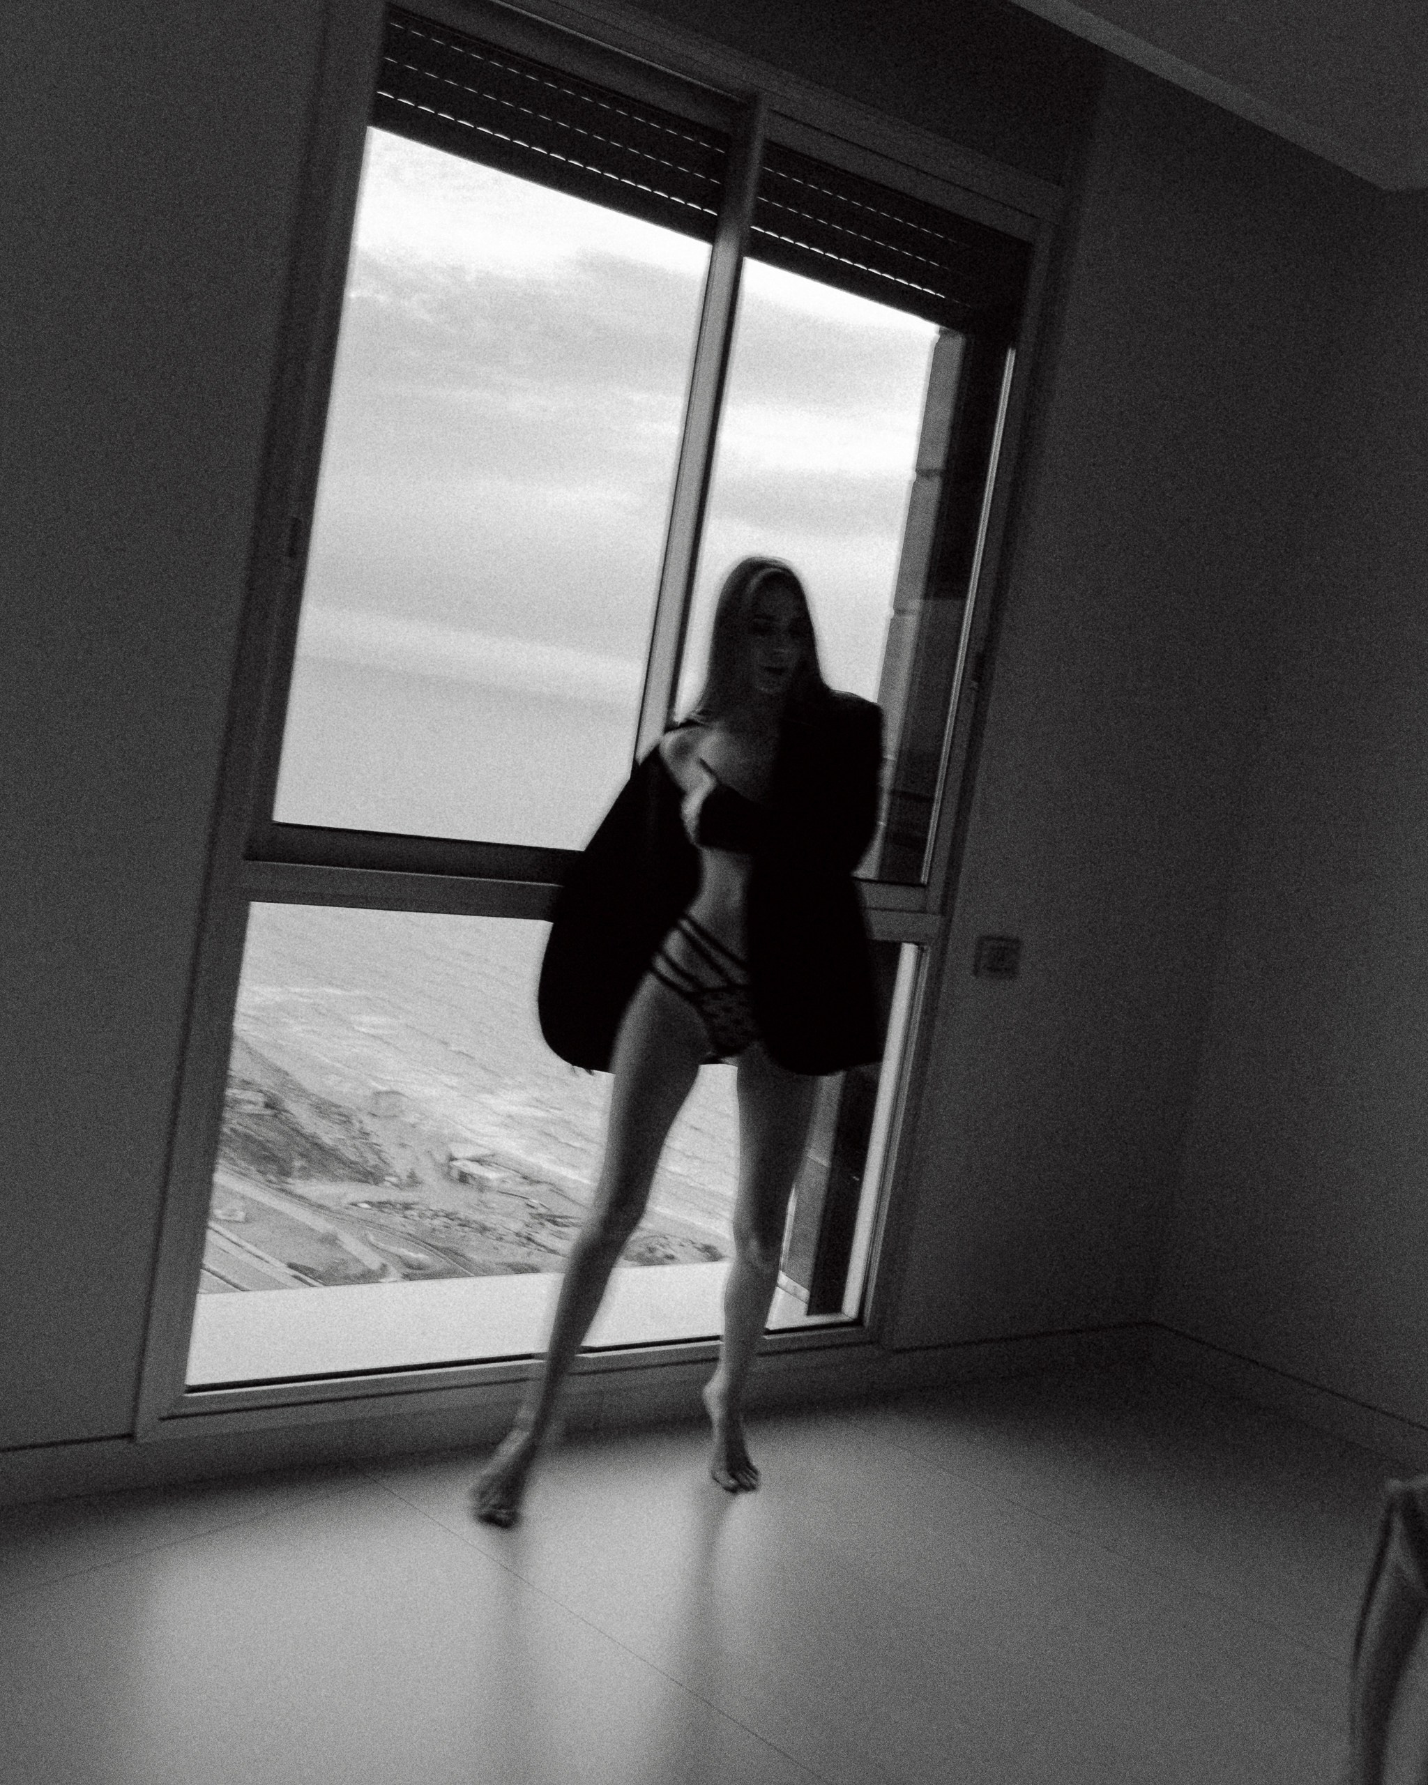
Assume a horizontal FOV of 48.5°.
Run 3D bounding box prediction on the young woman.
[{"bbox_3d":[-0.012,0.268,2.830,0.610,1.690,0.450,8,6,-10],"label":"young woman"}]

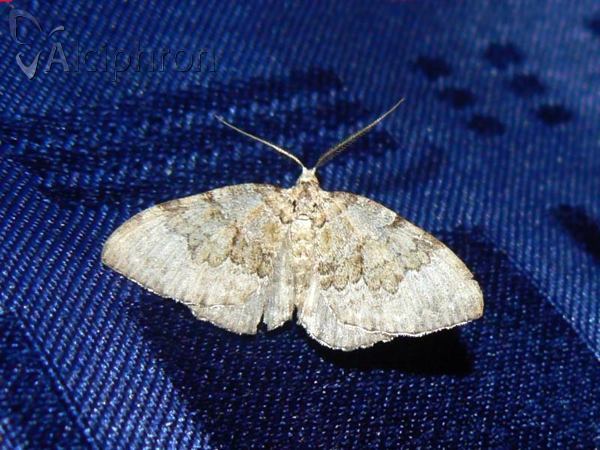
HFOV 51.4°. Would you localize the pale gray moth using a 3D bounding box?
[{"bbox_3d":[0.000,-0.001,0.046,0.026,0.005,0.021,6,62,0],"label":"pale gray moth"}]

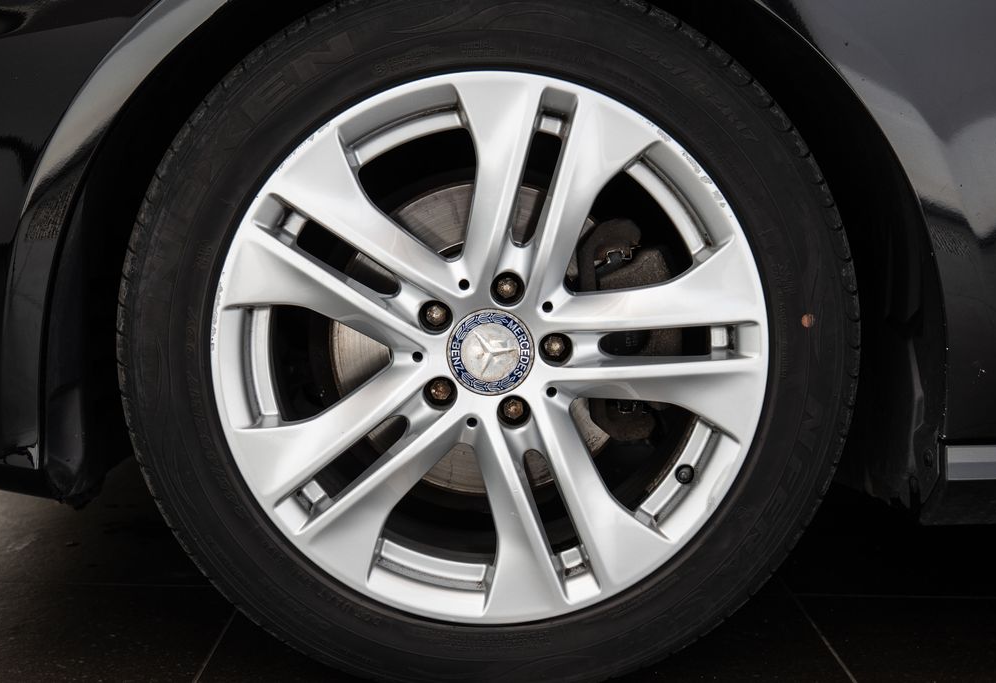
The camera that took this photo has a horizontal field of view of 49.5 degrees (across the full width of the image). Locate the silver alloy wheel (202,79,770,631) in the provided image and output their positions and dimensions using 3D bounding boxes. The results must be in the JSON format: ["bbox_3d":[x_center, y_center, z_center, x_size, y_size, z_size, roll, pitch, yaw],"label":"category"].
[{"bbox_3d":[-0.008,-0.003,1.019,0.472,0.472,0.230,1,8,-1],"label":"silver alloy wheel"}]

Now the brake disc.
[{"bbox_3d":[-0.008,-0.002,1.010,0.296,0.296,0.058,1,8,-1],"label":"brake disc"}]

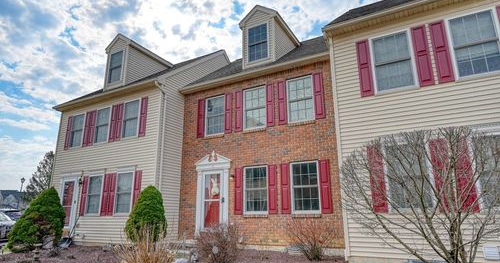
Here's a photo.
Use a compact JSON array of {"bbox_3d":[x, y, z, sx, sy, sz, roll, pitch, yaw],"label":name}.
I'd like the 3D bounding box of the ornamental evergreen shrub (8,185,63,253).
[{"bbox_3d":[-7.906,3.234,10.967,1.745,2.215,1.745,-8,-16,28],"label":"ornamental evergreen shrub"}]

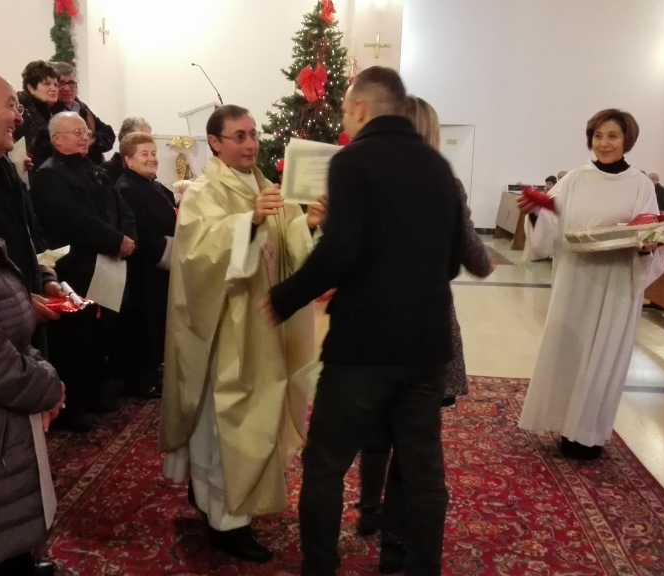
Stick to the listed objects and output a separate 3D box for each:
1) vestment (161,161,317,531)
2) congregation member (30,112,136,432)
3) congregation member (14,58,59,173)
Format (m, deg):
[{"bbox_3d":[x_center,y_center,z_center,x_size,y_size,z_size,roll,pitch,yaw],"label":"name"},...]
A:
[{"bbox_3d":[-0.356,0.190,2.839,0.540,1.310,0.660,8,12,30],"label":"vestment"},{"bbox_3d":[-1.259,-0.068,3.905,0.440,1.630,0.560,4,10,11],"label":"congregation member"},{"bbox_3d":[-1.619,-0.402,4.152,0.380,1.580,0.500,6,11,24],"label":"congregation member"}]

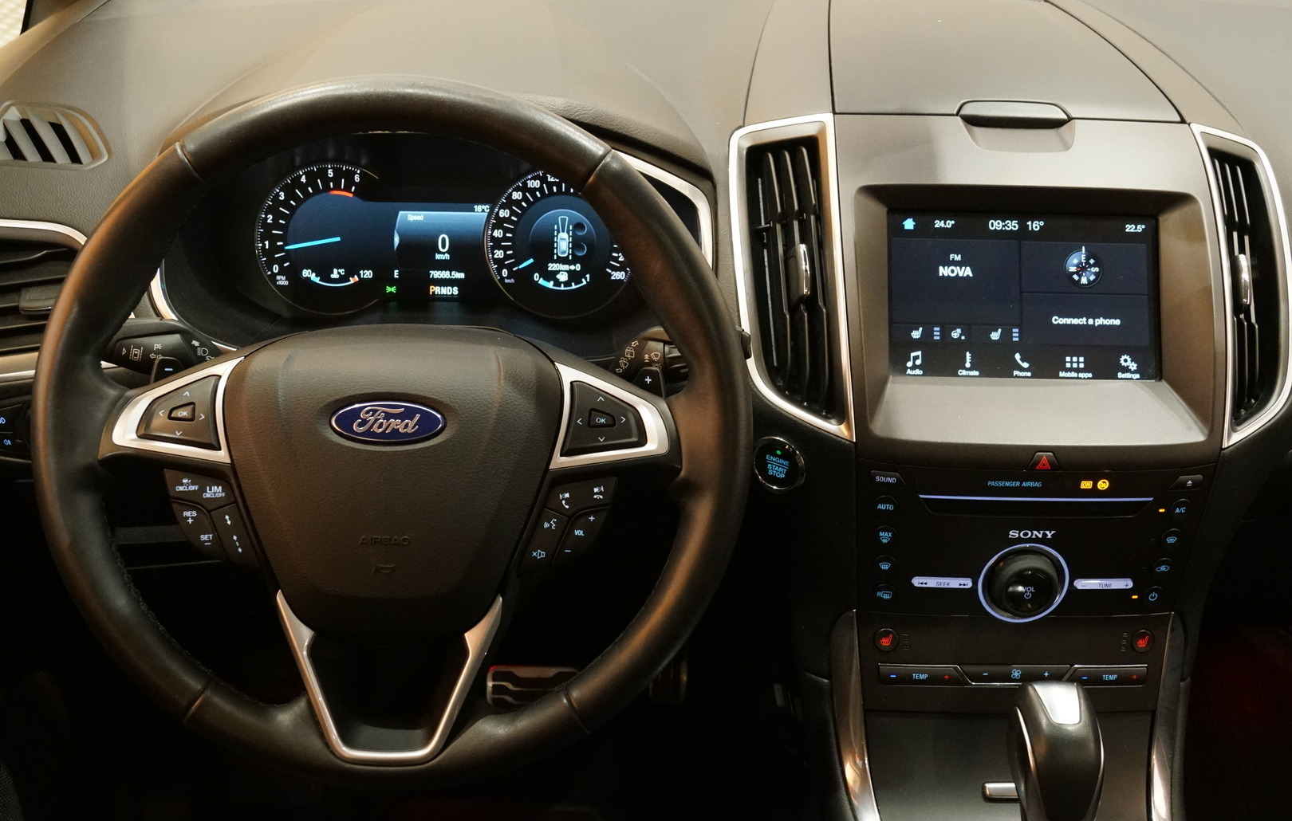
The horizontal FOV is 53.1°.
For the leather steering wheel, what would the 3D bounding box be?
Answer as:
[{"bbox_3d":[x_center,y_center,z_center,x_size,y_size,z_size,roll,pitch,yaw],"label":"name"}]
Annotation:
[{"bbox_3d":[-0.134,0.011,0.693,0.375,0.372,0.085,1,0,-3],"label":"leather steering wheel"}]

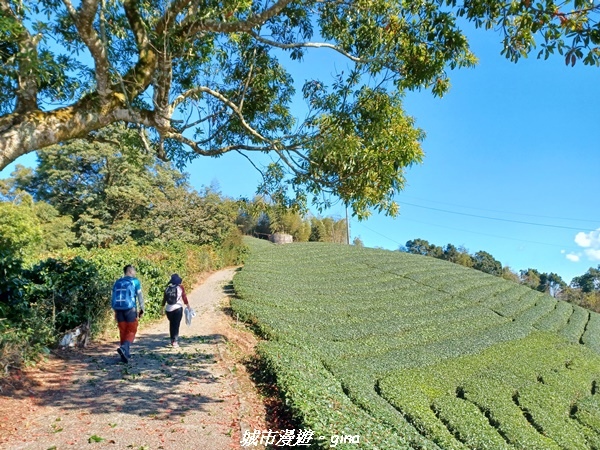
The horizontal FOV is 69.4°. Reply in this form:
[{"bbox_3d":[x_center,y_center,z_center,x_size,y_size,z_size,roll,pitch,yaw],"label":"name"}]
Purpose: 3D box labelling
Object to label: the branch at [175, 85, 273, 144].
[{"bbox_3d":[-1.073,-1.516,6.000,1.380,0.800,0.600,0,-6,0],"label":"branch"}]

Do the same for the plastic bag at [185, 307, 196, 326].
[{"bbox_3d":[-2.312,1.932,9.150,0.250,0.420,0.200,-1,-6,10],"label":"plastic bag"}]

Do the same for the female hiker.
[{"bbox_3d":[-2.633,1.815,9.200,0.530,1.570,0.420,-1,-6,6],"label":"female hiker"}]

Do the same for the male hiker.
[{"bbox_3d":[-2.977,1.537,7.500,0.560,1.690,0.580,0,-6,3],"label":"male hiker"}]

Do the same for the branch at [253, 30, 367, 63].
[{"bbox_3d":[0.112,-2.348,5.700,1.500,0.420,0.500,0,-6,0],"label":"branch"}]

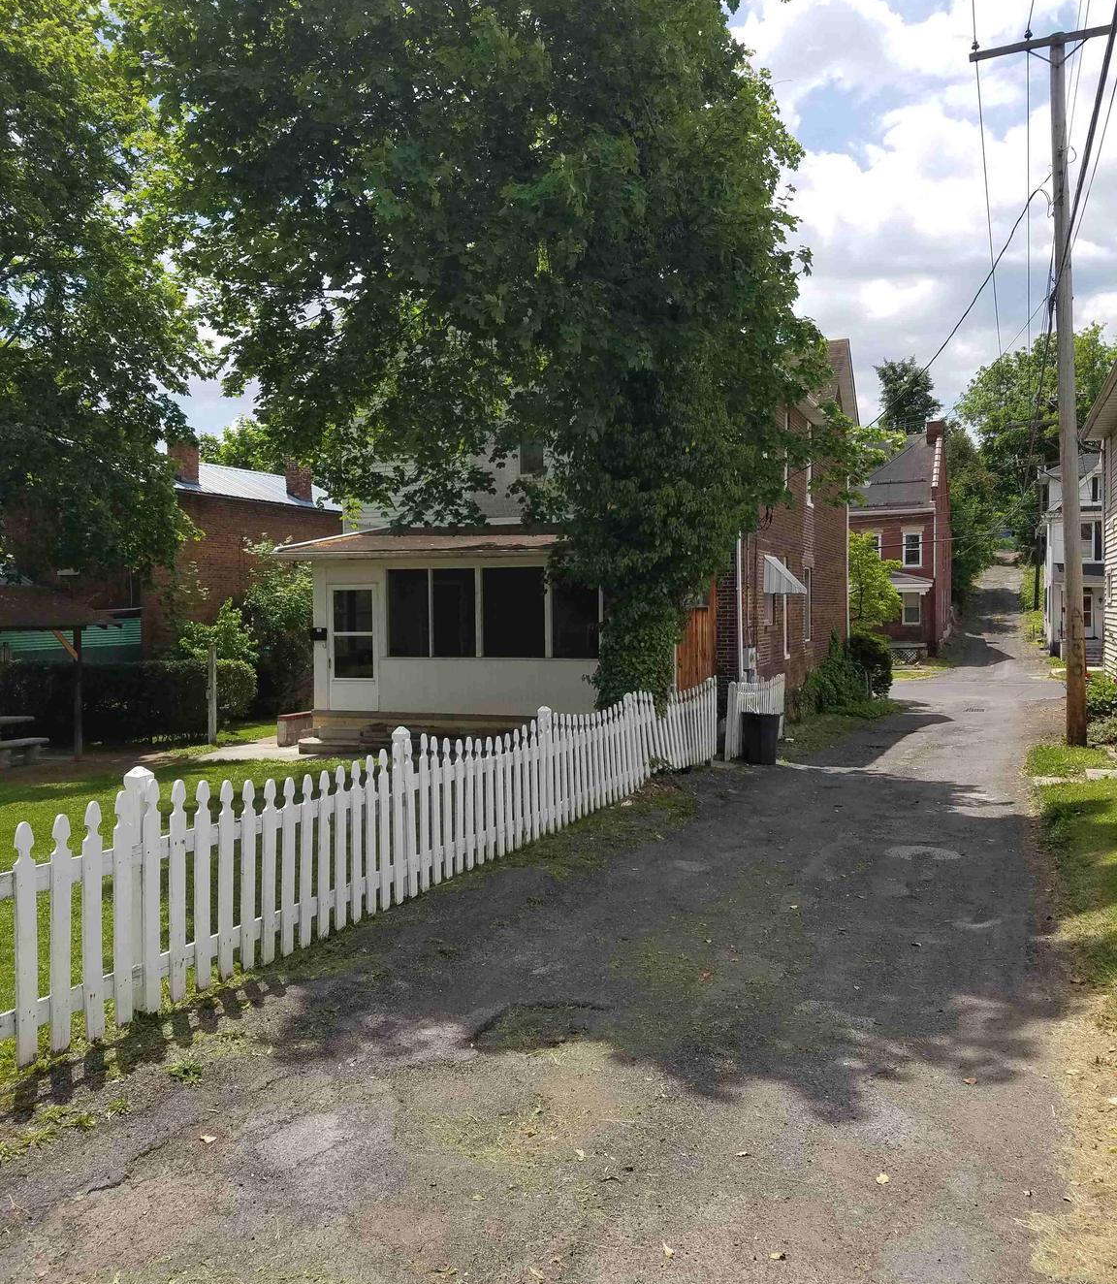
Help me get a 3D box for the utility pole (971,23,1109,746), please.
[{"bbox_3d":[7.459,-3.710,16.400,2.440,10.544,0.330,-2,0,21],"label":"utility pole"}]

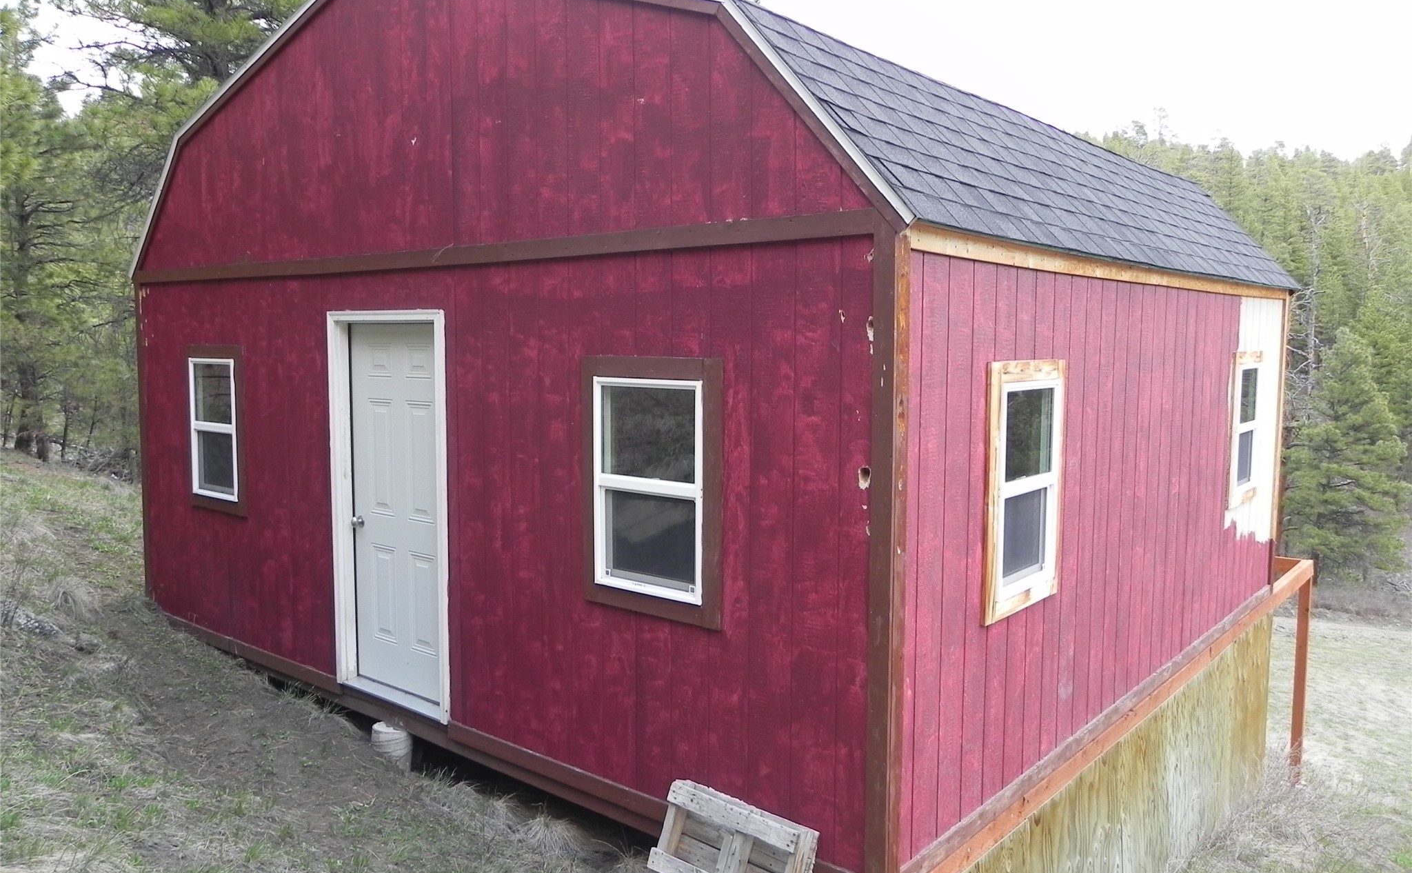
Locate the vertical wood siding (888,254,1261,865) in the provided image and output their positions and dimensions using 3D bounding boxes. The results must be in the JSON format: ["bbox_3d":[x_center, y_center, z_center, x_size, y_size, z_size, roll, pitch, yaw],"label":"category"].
[{"bbox_3d":[2.584,0.270,6.078,0.028,2.262,5.885,5,7,40],"label":"vertical wood siding"}]

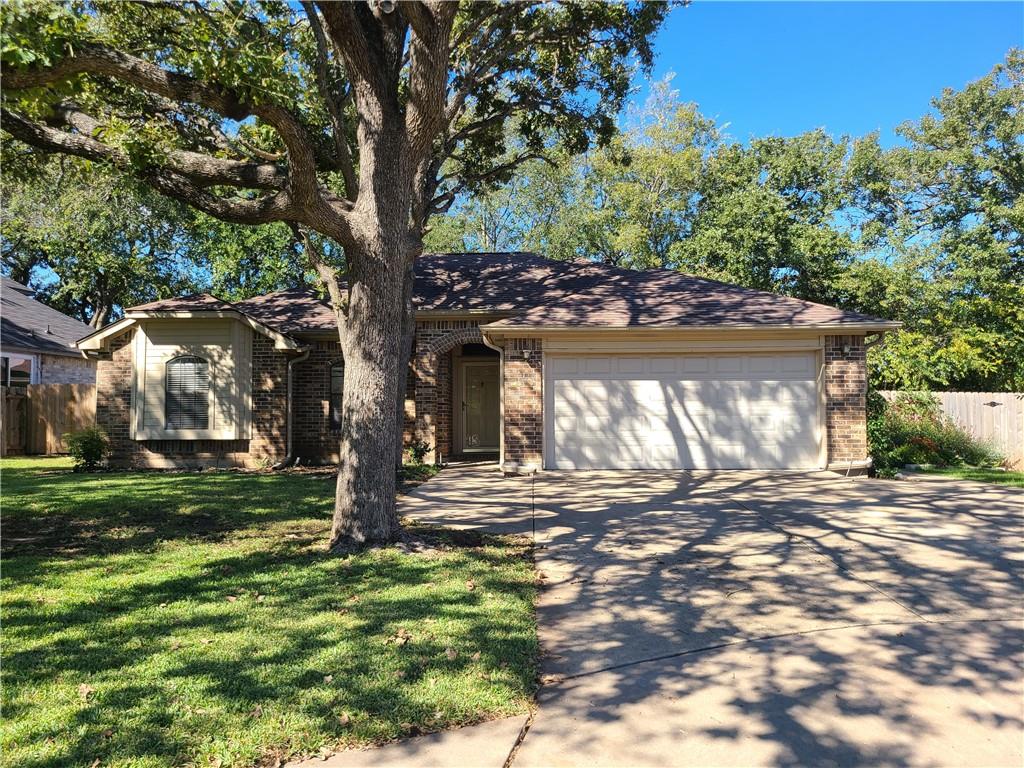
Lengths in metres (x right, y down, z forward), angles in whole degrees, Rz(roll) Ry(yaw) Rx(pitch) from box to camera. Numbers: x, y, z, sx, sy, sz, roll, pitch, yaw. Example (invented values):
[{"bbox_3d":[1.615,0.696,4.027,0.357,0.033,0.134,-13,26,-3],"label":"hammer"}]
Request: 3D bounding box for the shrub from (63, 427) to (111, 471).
[{"bbox_3d":[-8.580,1.300,15.550,0.940,0.900,0.900,0,-2,3],"label":"shrub"}]

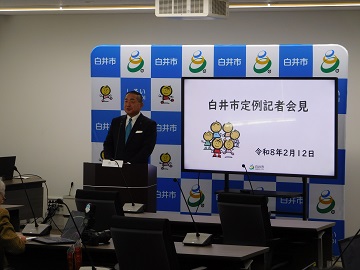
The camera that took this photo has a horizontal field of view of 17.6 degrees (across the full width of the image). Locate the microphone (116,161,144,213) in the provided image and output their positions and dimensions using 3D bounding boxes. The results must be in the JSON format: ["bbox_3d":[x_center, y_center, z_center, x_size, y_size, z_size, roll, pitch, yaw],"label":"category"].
[{"bbox_3d":[-0.442,0.419,9.413,0.190,0.430,0.340,1,2,22],"label":"microphone"}]

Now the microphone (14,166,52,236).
[{"bbox_3d":[-1.023,0.448,7.868,0.190,0.460,0.350,1,2,22],"label":"microphone"}]

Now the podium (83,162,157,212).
[{"bbox_3d":[-0.587,0.780,11.326,0.620,1.020,0.500,1,2,18],"label":"podium"}]

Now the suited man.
[{"bbox_3d":[-0.508,0.413,11.864,0.540,1.720,0.340,1,2,20],"label":"suited man"}]

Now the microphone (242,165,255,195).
[{"bbox_3d":[0.574,0.436,8.980,0.180,0.450,0.360,1,2,22],"label":"microphone"}]

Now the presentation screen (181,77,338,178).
[{"bbox_3d":[0.793,-0.085,11.678,1.700,0.980,0.080,2,2,27],"label":"presentation screen"}]

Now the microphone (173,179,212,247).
[{"bbox_3d":[0.065,0.488,7.373,0.190,0.440,0.400,1,2,22],"label":"microphone"}]

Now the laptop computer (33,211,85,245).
[{"bbox_3d":[-0.761,0.601,7.597,0.275,0.190,0.280,-1,2,-34],"label":"laptop computer"}]

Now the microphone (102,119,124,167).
[{"bbox_3d":[-0.590,0.083,11.214,0.180,0.450,0.200,1,2,22],"label":"microphone"}]

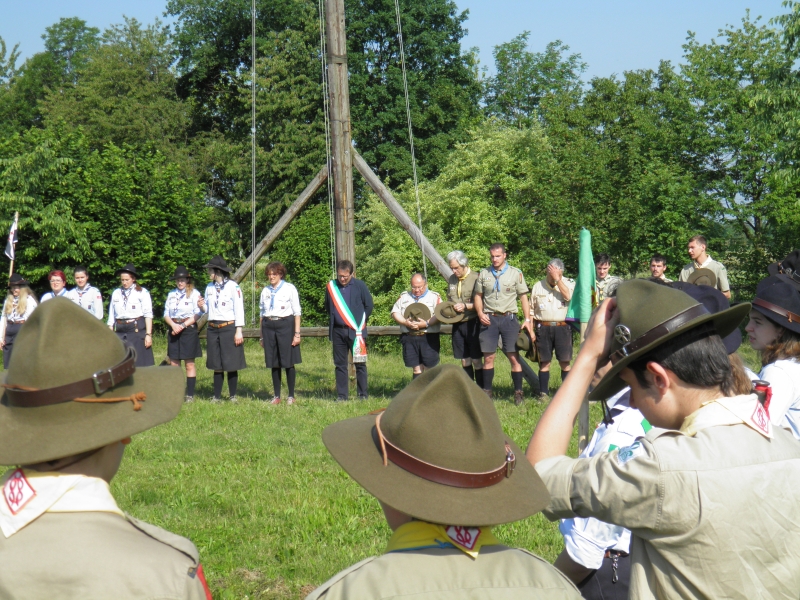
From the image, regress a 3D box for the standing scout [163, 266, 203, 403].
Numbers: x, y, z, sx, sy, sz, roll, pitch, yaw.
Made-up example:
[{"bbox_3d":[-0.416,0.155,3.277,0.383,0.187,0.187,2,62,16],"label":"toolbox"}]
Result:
[{"bbox_3d":[-2.561,0.408,16.950,0.460,1.610,0.380,0,2,9],"label":"standing scout"}]

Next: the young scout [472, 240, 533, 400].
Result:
[{"bbox_3d":[1.192,0.265,16.500,0.660,1.850,0.420,1,2,19],"label":"young scout"}]

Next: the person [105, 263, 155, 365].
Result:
[{"bbox_3d":[-3.182,0.390,16.950,0.530,1.640,0.380,0,2,16],"label":"person"}]

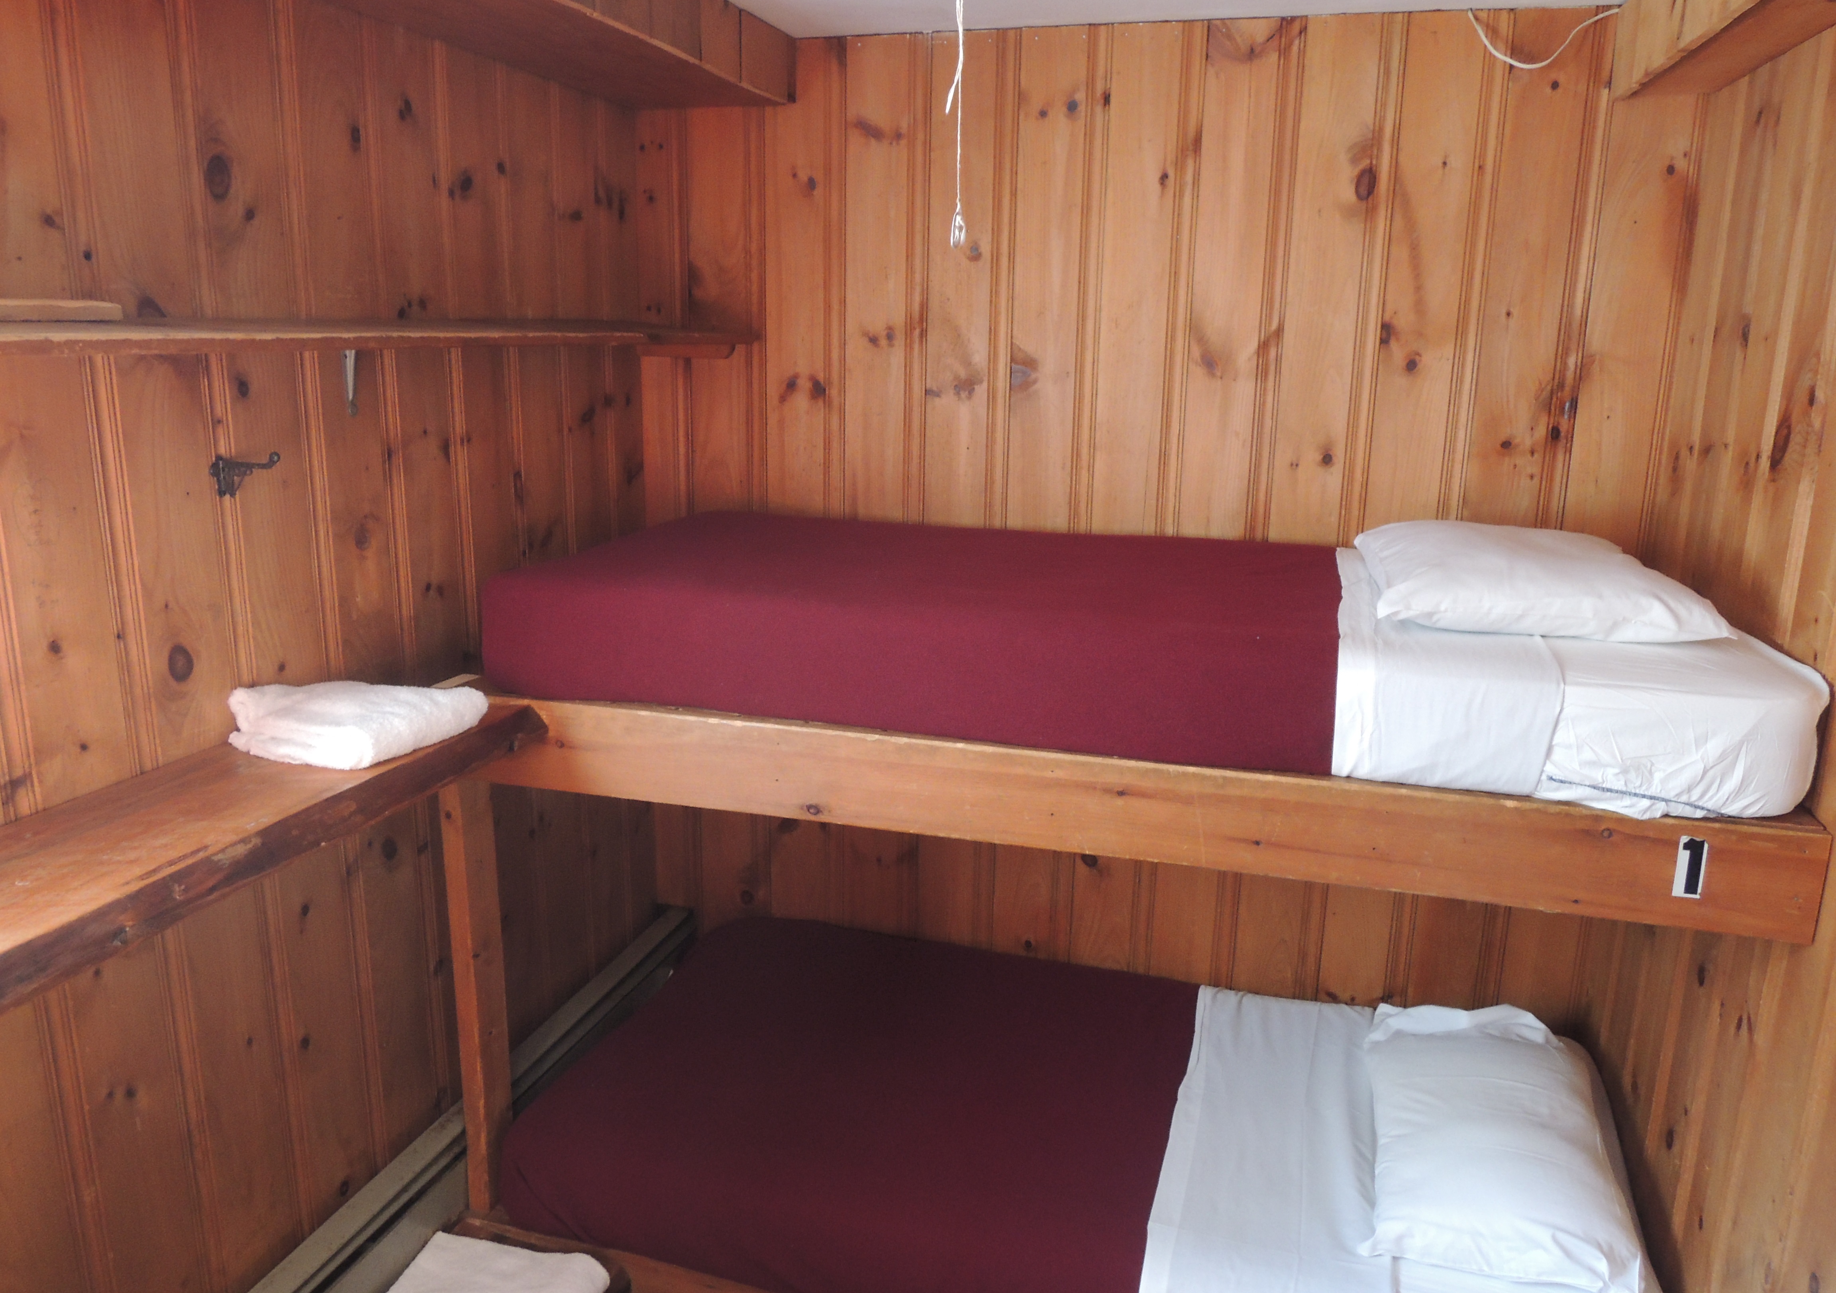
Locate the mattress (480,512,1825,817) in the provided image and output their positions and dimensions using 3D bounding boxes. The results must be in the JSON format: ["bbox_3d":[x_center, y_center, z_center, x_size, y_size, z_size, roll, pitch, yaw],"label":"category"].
[{"bbox_3d":[0.323,-0.043,2.215,1.873,0.183,0.907,5,14,15],"label":"mattress"}]

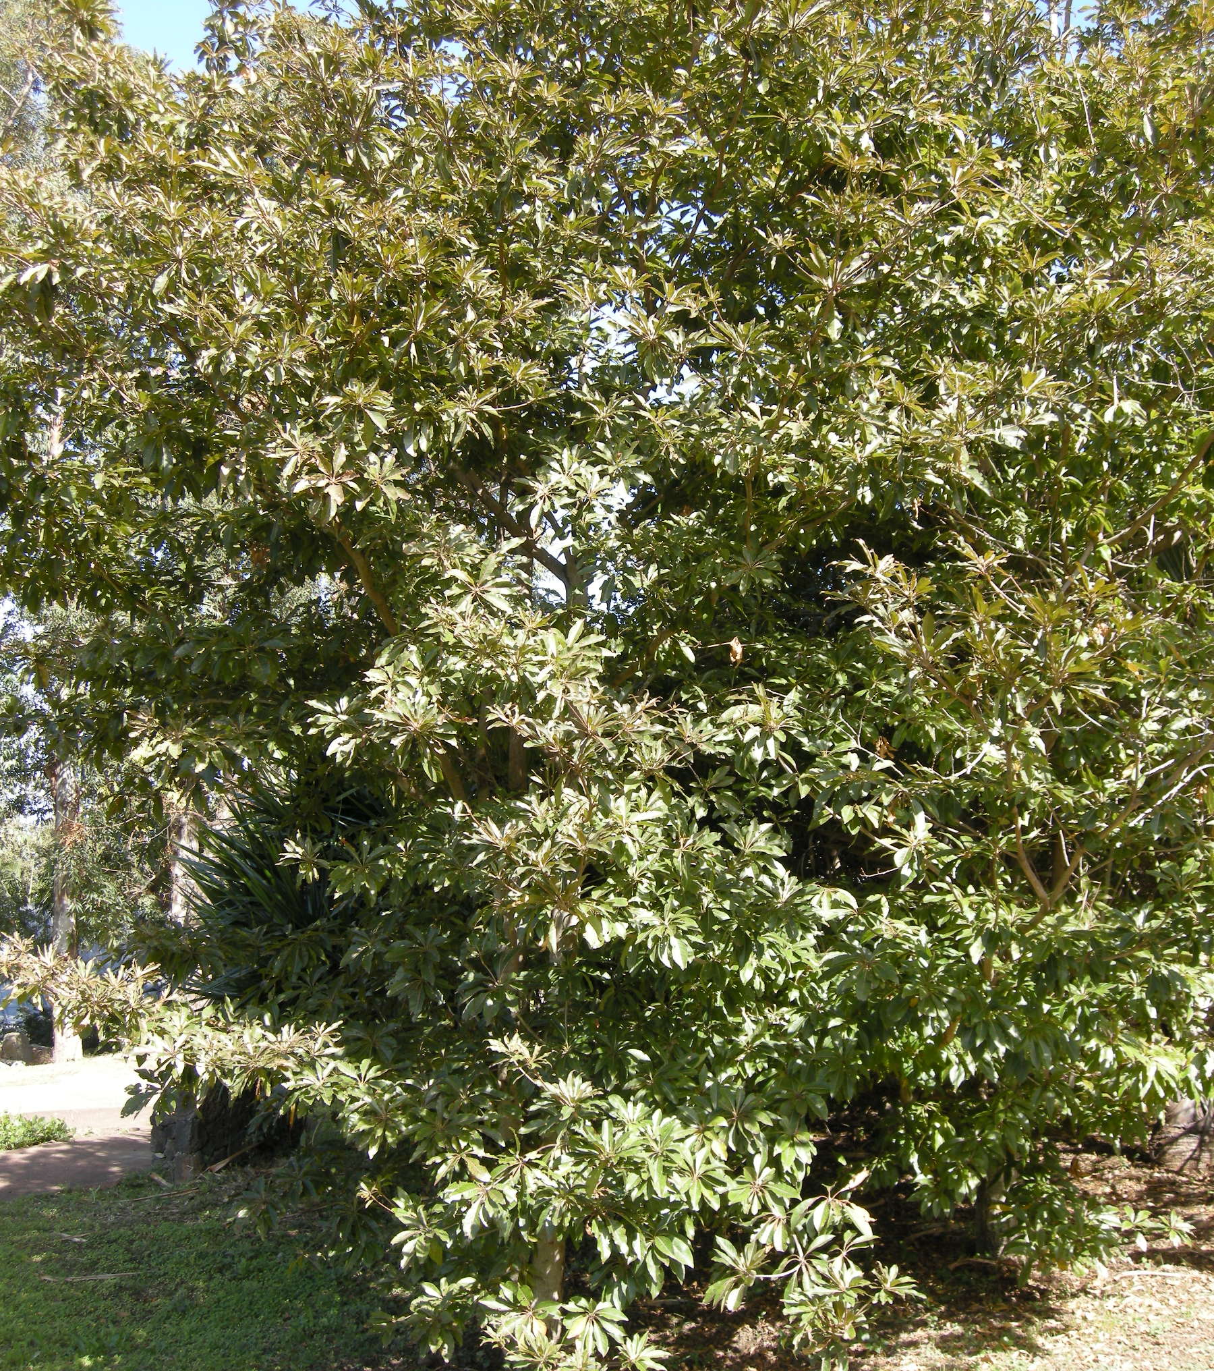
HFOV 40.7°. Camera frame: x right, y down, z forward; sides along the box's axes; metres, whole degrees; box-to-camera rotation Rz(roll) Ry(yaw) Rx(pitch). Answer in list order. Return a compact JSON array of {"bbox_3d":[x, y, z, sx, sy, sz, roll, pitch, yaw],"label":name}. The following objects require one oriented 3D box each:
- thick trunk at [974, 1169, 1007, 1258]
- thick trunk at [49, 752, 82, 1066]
[{"bbox_3d":[1.621,2.226,6.900,0.140,0.390,0.140,0,-7,0],"label":"thick trunk"},{"bbox_3d":[-5.397,2.236,16.300,0.280,3.060,0.280,-2,-7,0],"label":"thick trunk"}]

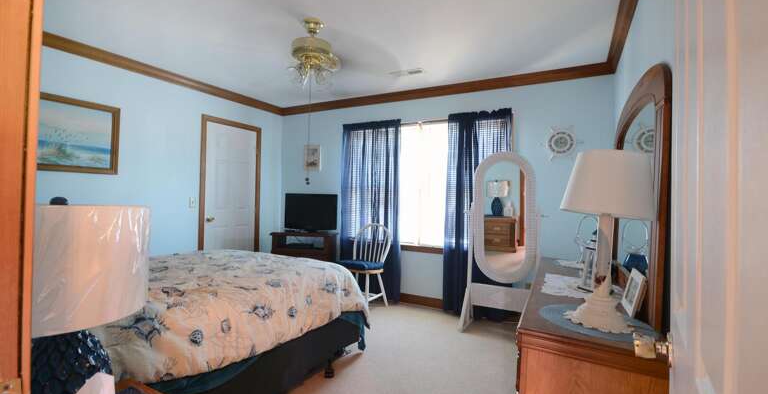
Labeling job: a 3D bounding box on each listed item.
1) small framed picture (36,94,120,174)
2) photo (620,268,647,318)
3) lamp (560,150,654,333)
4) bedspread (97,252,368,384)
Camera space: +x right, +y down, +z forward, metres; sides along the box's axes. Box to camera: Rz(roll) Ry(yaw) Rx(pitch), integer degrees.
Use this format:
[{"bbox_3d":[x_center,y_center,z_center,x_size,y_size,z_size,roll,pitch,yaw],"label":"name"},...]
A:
[{"bbox_3d":[-2.575,-0.512,2.767,0.040,0.600,0.770,1,-1,27],"label":"small framed picture"},{"bbox_3d":[0.955,0.358,1.294,0.027,0.150,0.210,16,6,27],"label":"photo"},{"bbox_3d":[0.843,0.156,1.318,0.310,0.650,0.310,1,-1,27],"label":"lamp"},{"bbox_3d":[-1.302,0.711,2.068,1.680,0.440,2.040,1,0,29],"label":"bedspread"}]

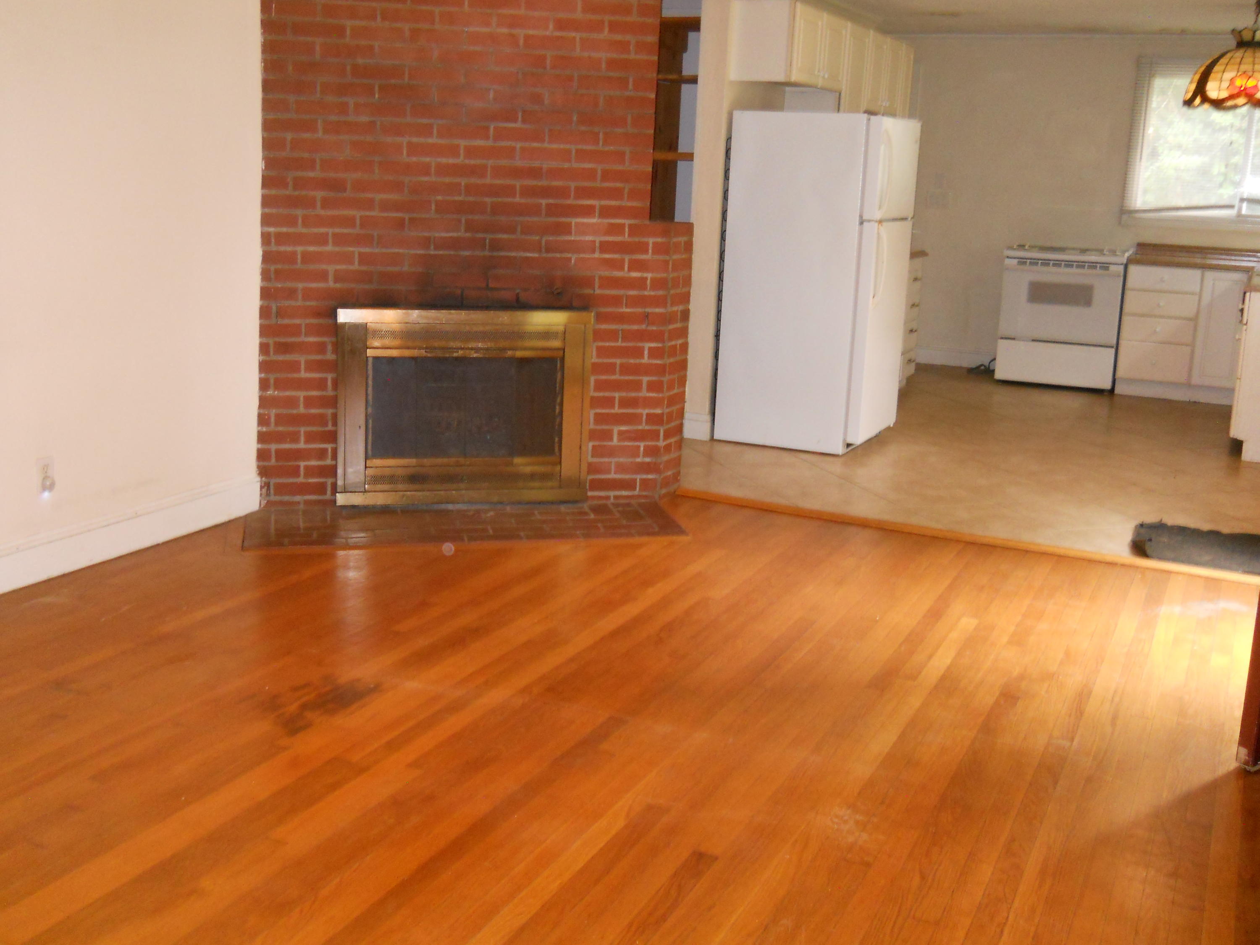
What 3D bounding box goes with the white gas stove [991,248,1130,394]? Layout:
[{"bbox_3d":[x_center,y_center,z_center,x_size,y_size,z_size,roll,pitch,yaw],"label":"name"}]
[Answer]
[{"bbox_3d":[3.003,-1.077,9.327,0.764,0.930,0.700,8,14,23],"label":"white gas stove"}]

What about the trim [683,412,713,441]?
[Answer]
[{"bbox_3d":[0.348,-0.243,7.025,0.163,0.137,0.030,8,14,23],"label":"trim"}]

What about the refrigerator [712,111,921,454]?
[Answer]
[{"bbox_3d":[0.980,-0.991,6.975,0.822,1.664,0.755,8,14,23],"label":"refrigerator"}]

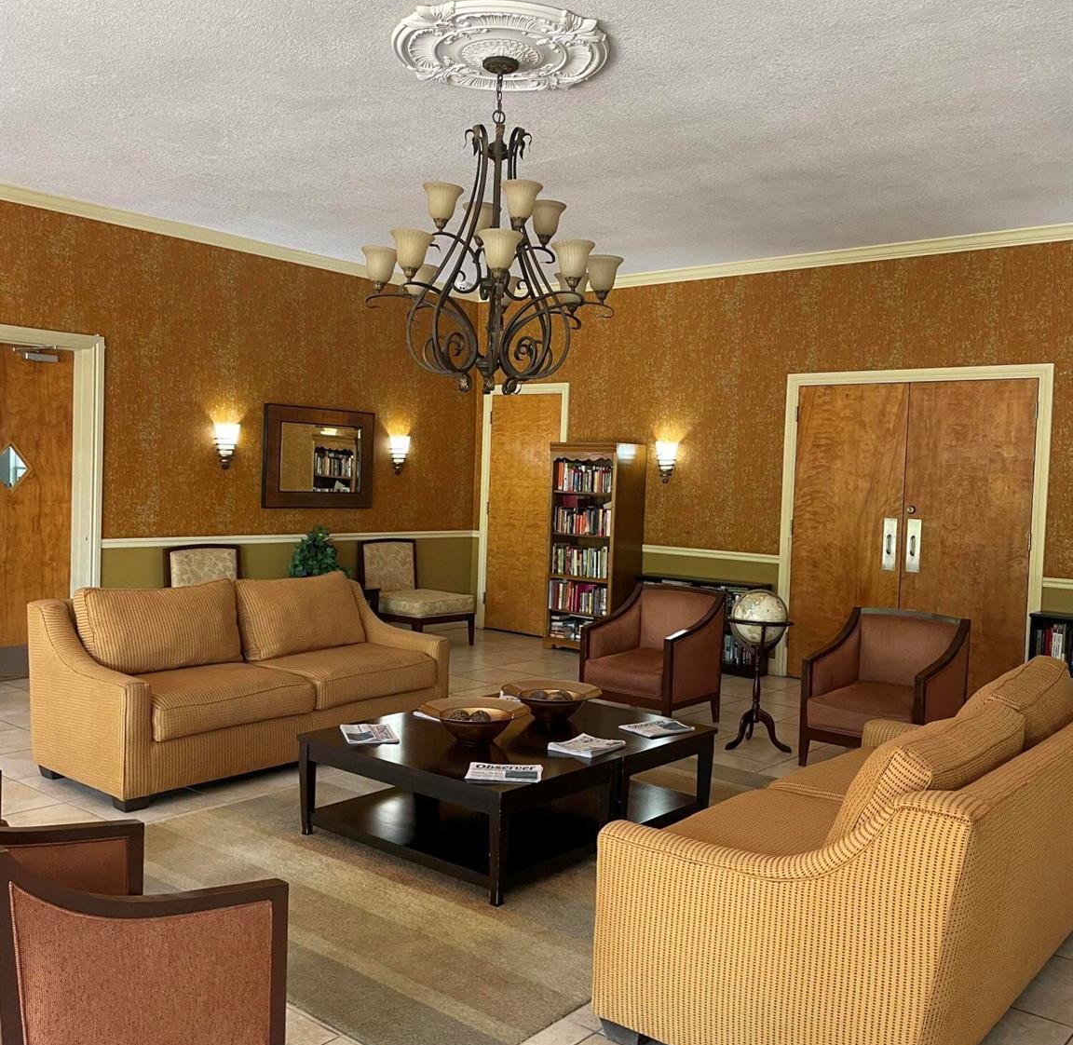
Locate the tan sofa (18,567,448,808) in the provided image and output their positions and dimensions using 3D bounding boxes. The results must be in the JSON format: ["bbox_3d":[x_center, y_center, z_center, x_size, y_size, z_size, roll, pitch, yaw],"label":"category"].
[{"bbox_3d":[-1.492,0.779,5.717,0.917,0.912,2.010,4,3,39],"label":"tan sofa"}]

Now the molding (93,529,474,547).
[{"bbox_3d":[-1.804,0.133,8.973,0.033,0.061,3.804,4,3,40],"label":"molding"}]

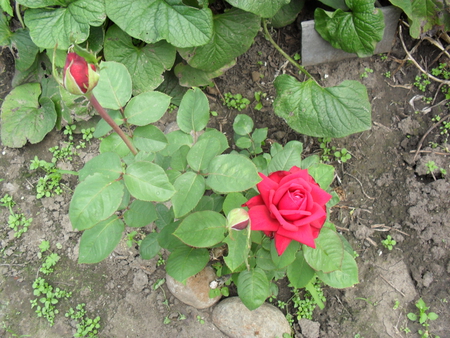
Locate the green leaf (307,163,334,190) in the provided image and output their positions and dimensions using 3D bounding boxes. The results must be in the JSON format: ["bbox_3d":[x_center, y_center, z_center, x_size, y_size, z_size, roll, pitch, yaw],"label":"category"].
[{"bbox_3d":[0.163,0.013,0.770,0.043,0.025,0.068,36,65,20],"label":"green leaf"}]

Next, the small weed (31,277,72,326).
[{"bbox_3d":[-0.317,0.242,0.831,0.077,0.035,0.089,0,58,0],"label":"small weed"}]

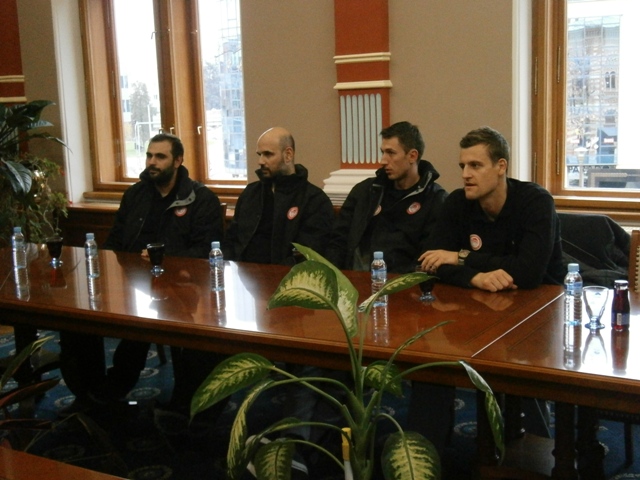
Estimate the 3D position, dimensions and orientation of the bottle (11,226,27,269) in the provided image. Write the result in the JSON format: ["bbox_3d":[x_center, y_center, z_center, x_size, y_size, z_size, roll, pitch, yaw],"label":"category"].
[{"bbox_3d":[-1.354,0.035,3.910,0.053,0.181,0.053,3,11,32],"label":"bottle"}]

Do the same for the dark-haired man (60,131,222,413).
[{"bbox_3d":[-0.799,0.137,4.319,0.600,1.330,0.720,2,10,27],"label":"dark-haired man"}]

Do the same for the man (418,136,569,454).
[{"bbox_3d":[0.636,0.232,3.337,0.580,1.345,0.660,4,11,35],"label":"man"}]

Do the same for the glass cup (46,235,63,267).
[{"bbox_3d":[-1.201,0.056,3.925,0.075,0.124,0.075,-2,9,0],"label":"glass cup"}]

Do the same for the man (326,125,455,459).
[{"bbox_3d":[0.325,0.190,3.609,0.580,1.365,0.700,4,11,34],"label":"man"}]

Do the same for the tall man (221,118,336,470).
[{"bbox_3d":[-0.244,0.178,3.869,0.560,1.350,0.800,3,10,29],"label":"tall man"}]

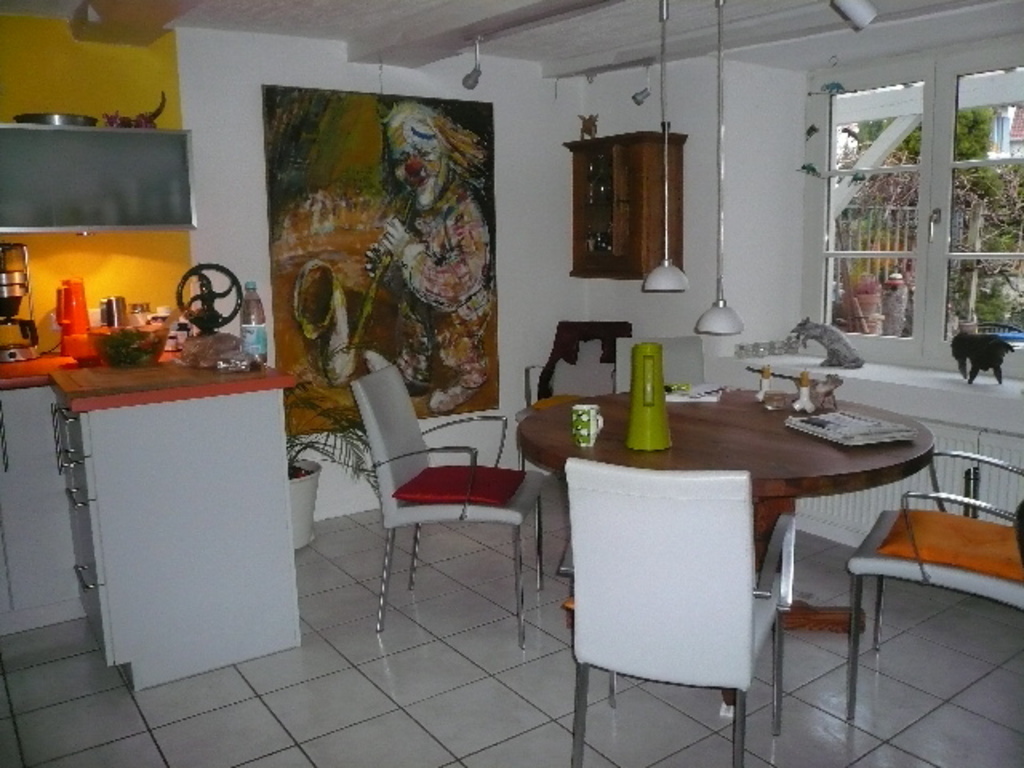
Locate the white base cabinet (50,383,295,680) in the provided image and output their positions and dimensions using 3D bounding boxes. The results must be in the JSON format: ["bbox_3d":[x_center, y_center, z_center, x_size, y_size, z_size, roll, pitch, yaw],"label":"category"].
[{"bbox_3d":[-1.146,0.445,2.808,0.606,0.879,0.635,-7,11,-35],"label":"white base cabinet"}]

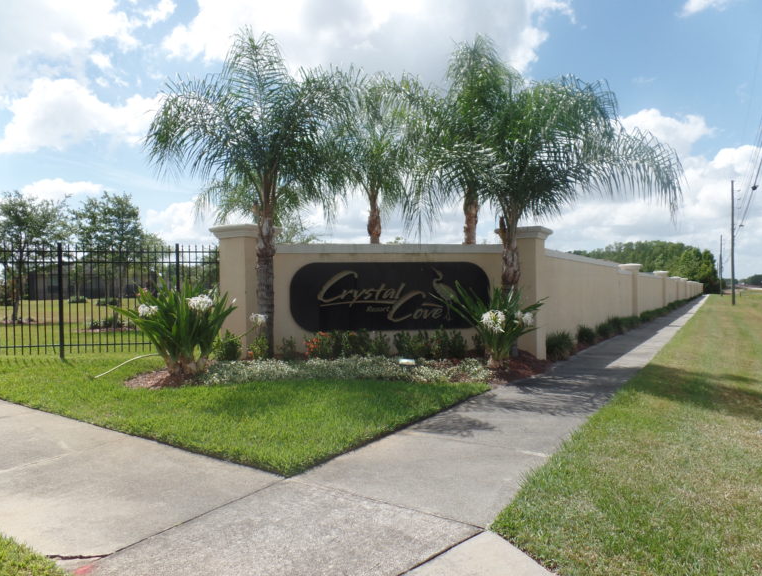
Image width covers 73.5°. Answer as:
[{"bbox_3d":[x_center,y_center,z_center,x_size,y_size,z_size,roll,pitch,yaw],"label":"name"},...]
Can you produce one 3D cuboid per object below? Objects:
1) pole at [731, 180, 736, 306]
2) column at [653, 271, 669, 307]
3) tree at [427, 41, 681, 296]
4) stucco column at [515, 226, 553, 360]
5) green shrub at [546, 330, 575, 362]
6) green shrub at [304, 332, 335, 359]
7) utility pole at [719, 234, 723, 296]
[{"bbox_3d":[29.000,-3.660,42.000,0.330,10.350,0.330,0,0,0],"label":"pole"},{"bbox_3d":[19.197,0.097,35.084,0.856,2.484,0.856,-1,0,33],"label":"column"},{"bbox_3d":[3.080,-1.500,8.950,4.300,5.450,3.800,0,0,0],"label":"tree"},{"bbox_3d":[2.695,0.151,9.566,0.856,2.477,0.856,-1,0,33],"label":"stucco column"},{"bbox_3d":[3.240,1.020,9.200,0.580,0.540,0.580,0,0,0],"label":"green shrub"},{"bbox_3d":[-1.024,0.983,8.500,0.500,0.450,0.420,-1,0,-7],"label":"green shrub"},{"bbox_3d":[58.100,-3.840,87.000,0.340,10.400,0.340,0,0,0],"label":"utility pole"}]

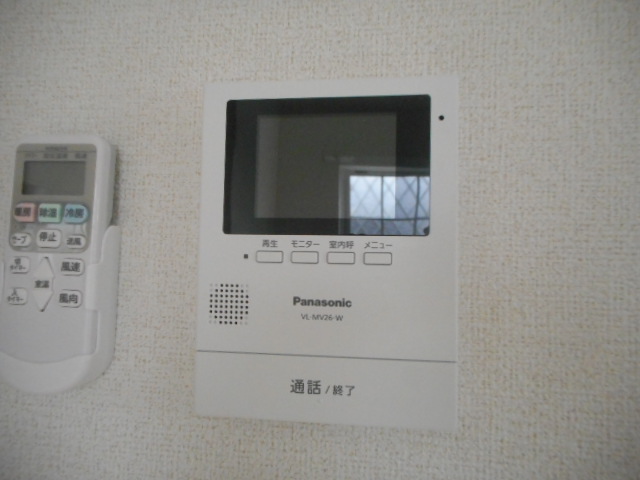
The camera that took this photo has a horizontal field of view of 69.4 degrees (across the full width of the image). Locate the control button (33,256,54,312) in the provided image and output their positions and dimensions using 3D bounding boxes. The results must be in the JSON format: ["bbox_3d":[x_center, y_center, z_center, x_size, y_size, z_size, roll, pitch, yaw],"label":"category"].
[{"bbox_3d":[-0.150,0.024,0.251,0.013,0.030,0.003,1,-3,7],"label":"control button"}]

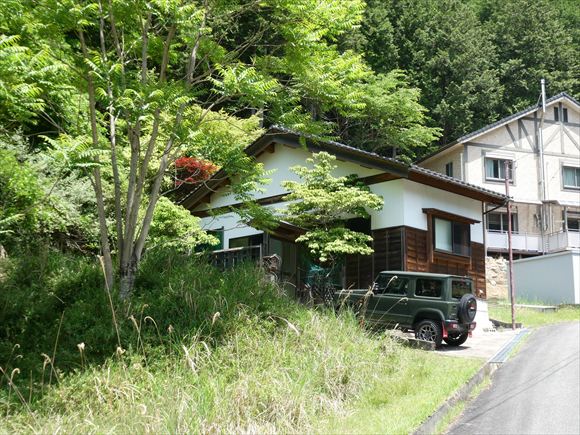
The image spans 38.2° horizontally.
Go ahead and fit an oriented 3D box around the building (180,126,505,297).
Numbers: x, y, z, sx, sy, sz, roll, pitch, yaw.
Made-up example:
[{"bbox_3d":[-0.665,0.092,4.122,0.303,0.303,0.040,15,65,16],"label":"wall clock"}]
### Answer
[{"bbox_3d":[1.248,0.366,27.928,10.520,5.920,5.200,-10,-15,43],"label":"building"}]

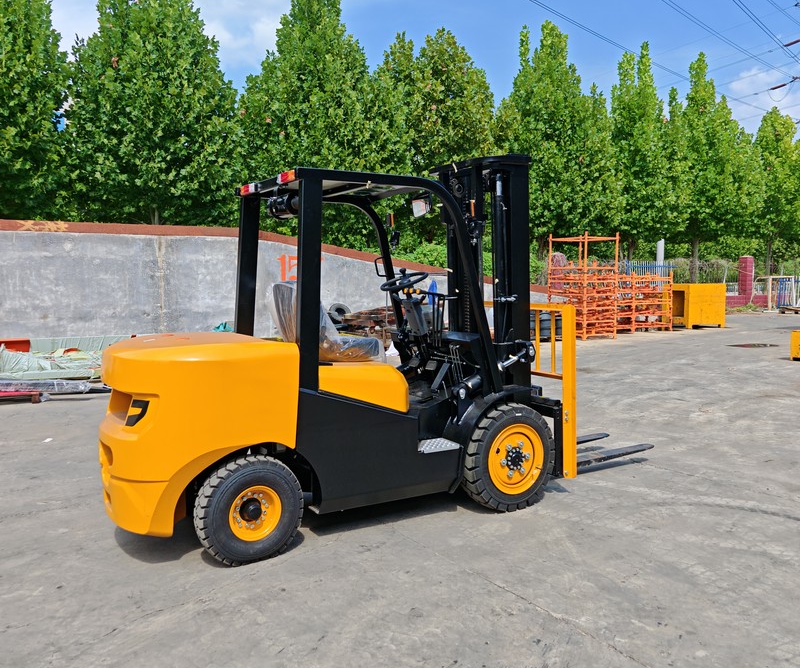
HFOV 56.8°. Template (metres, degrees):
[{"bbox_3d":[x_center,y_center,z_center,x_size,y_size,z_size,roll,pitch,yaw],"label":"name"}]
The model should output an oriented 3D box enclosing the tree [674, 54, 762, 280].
[{"bbox_3d":[10.923,-5.274,25.929,3.300,8.787,3.300,2,6,22],"label":"tree"}]

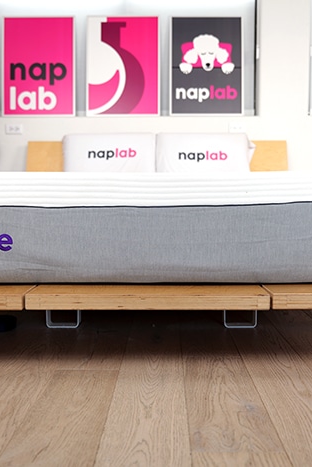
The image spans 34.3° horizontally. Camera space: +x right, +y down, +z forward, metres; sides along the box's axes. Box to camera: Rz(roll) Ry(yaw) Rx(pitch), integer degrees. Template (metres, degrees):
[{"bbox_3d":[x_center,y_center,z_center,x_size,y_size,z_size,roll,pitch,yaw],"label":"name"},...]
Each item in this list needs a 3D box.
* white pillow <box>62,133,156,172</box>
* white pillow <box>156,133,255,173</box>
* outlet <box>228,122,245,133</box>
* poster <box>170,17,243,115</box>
[{"bbox_3d":[-0.290,-0.464,3.149,0.600,0.360,0.140,0,-19,1],"label":"white pillow"},{"bbox_3d":[0.301,-0.463,3.139,0.610,0.360,0.140,0,-19,1],"label":"white pillow"},{"bbox_3d":[0.558,-0.721,3.463,0.115,0.071,0.009,0,4,1],"label":"outlet"},{"bbox_3d":[0.355,-1.163,3.511,0.520,0.710,0.025,0,-1,1],"label":"poster"}]

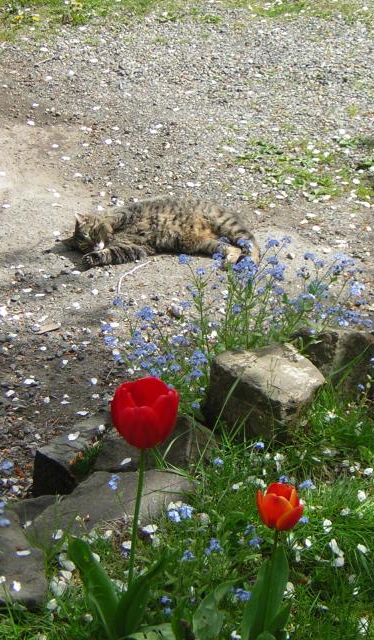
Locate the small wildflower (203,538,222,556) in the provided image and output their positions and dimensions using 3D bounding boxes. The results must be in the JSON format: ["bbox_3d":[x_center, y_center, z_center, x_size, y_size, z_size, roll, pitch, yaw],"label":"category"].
[{"bbox_3d":[0.032,0.288,1.730,0.021,0.020,0.021,0,22,0],"label":"small wildflower"}]

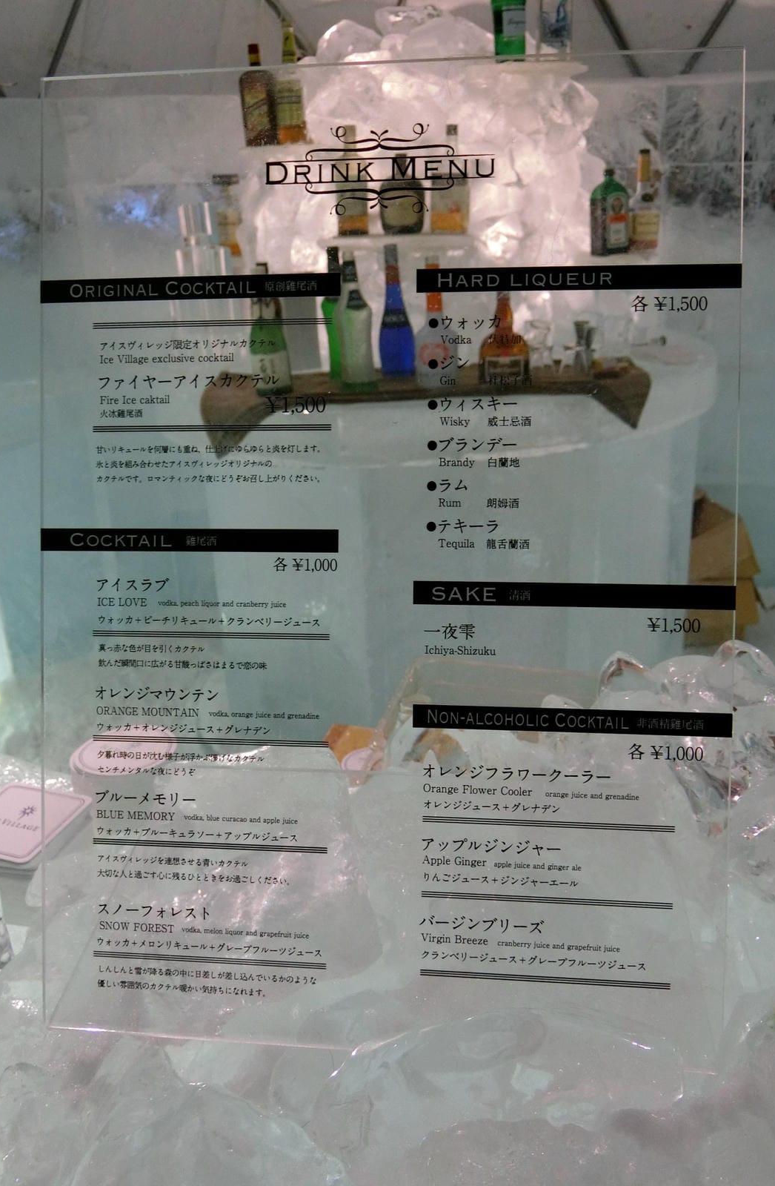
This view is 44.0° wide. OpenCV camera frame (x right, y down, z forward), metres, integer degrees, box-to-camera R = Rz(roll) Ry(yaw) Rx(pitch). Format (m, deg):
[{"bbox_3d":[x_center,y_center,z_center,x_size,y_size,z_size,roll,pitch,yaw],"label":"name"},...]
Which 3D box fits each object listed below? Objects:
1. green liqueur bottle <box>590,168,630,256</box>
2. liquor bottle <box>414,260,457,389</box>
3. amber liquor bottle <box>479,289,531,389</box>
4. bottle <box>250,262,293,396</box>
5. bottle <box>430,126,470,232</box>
[{"bbox_3d":[0.656,-1.119,2.821,0.093,0.236,0.066,-14,25,-25],"label":"green liqueur bottle"},{"bbox_3d":[0.106,-0.601,2.135,0.095,0.276,0.095,0,23,8],"label":"liquor bottle"},{"bbox_3d":[0.260,-0.577,2.127,0.107,0.219,0.107,0,23,7],"label":"amber liquor bottle"},{"bbox_3d":[-0.263,-0.581,2.114,0.082,0.277,0.082,-1,23,6],"label":"bottle"},{"bbox_3d":[0.148,-0.998,2.318,0.094,0.238,0.076,-1,23,4],"label":"bottle"}]

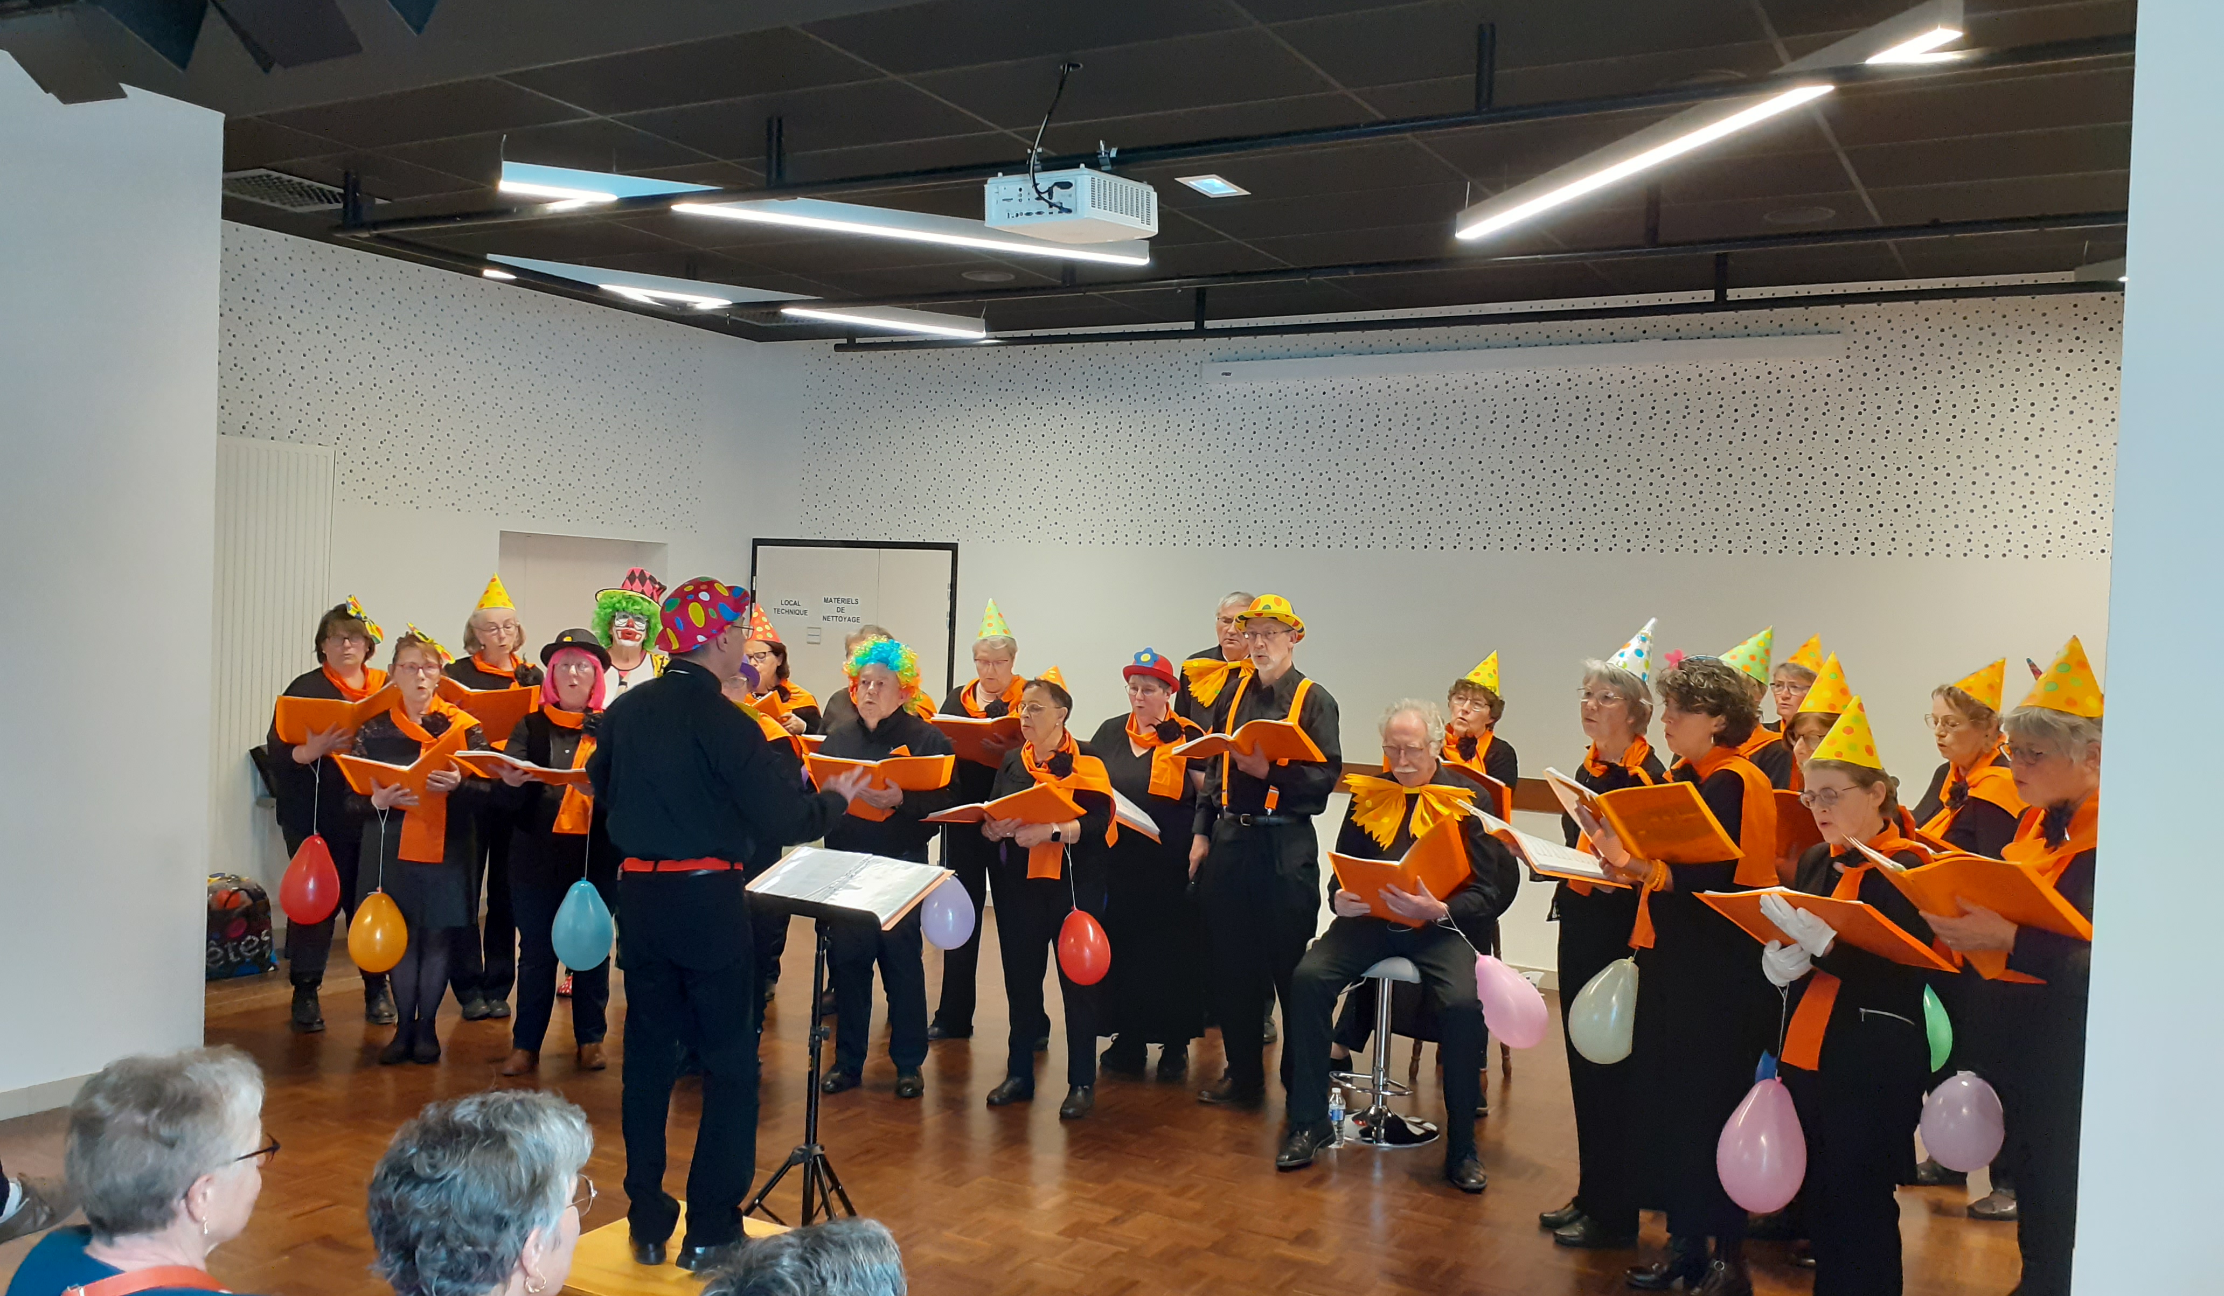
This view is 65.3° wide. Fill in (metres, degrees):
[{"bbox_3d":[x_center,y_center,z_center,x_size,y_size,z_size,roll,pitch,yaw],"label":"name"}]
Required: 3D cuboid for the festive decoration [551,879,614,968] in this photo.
[{"bbox_3d":[-1.876,0.979,6.150,0.213,0.313,0.213,2,1,-17],"label":"festive decoration"}]

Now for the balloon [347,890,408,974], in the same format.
[{"bbox_3d":[-2.618,1.014,6.194,0.215,0.295,0.215,2,1,0],"label":"balloon"}]

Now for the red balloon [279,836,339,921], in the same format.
[{"bbox_3d":[-3.120,0.899,6.750,0.215,0.335,0.215,5,0,-25],"label":"red balloon"}]

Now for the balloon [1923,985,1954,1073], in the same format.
[{"bbox_3d":[2.518,1.171,5.400,0.205,0.310,0.205,3,1,25],"label":"balloon"}]

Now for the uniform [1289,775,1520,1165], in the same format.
[{"bbox_3d":[0.989,1.027,5.780,0.640,1.200,0.620,2,1,16],"label":"uniform"}]

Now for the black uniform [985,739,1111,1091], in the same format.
[{"bbox_3d":[-0.231,0.938,6.240,0.440,1.270,0.300,3,2,30],"label":"black uniform"}]

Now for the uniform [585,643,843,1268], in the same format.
[{"bbox_3d":[-0.999,0.752,4.326,0.500,1.460,0.460,3,2,37],"label":"uniform"}]

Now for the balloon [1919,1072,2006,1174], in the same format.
[{"bbox_3d":[2.000,1.116,4.080,0.205,0.240,0.205,2,1,0],"label":"balloon"}]

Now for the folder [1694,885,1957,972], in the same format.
[{"bbox_3d":[1.579,0.619,3.851,0.310,0.050,0.480,33,-18,-21],"label":"folder"}]

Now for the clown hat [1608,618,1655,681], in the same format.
[{"bbox_3d":[1.539,0.004,5.150,0.145,0.175,0.145,25,-18,6],"label":"clown hat"}]

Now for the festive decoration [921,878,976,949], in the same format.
[{"bbox_3d":[-0.646,1.045,6.863,0.215,0.285,0.215,2,1,0],"label":"festive decoration"}]

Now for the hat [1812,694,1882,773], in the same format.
[{"bbox_3d":[1.784,0.206,4.200,0.160,0.175,0.160,11,-5,-30],"label":"hat"}]

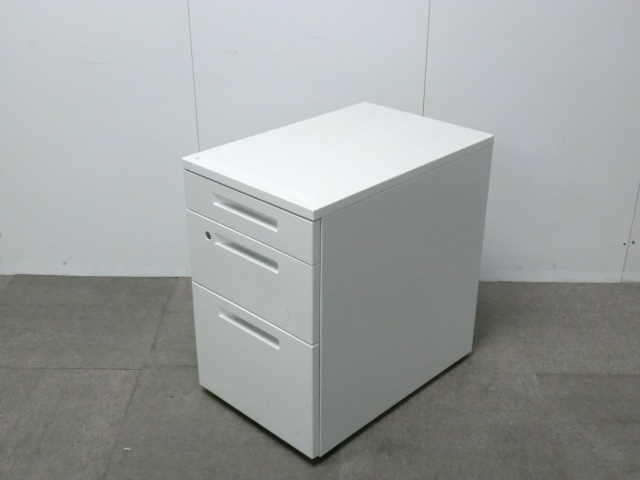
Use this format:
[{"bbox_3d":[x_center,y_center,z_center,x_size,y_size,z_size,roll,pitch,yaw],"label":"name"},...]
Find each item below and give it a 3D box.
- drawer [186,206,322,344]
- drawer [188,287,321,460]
[{"bbox_3d":[0.019,-0.005,1.930,0.393,0.184,0.500,23,34,39],"label":"drawer"},{"bbox_3d":[0.019,0.210,2.034,0.393,0.294,0.500,23,34,39],"label":"drawer"}]

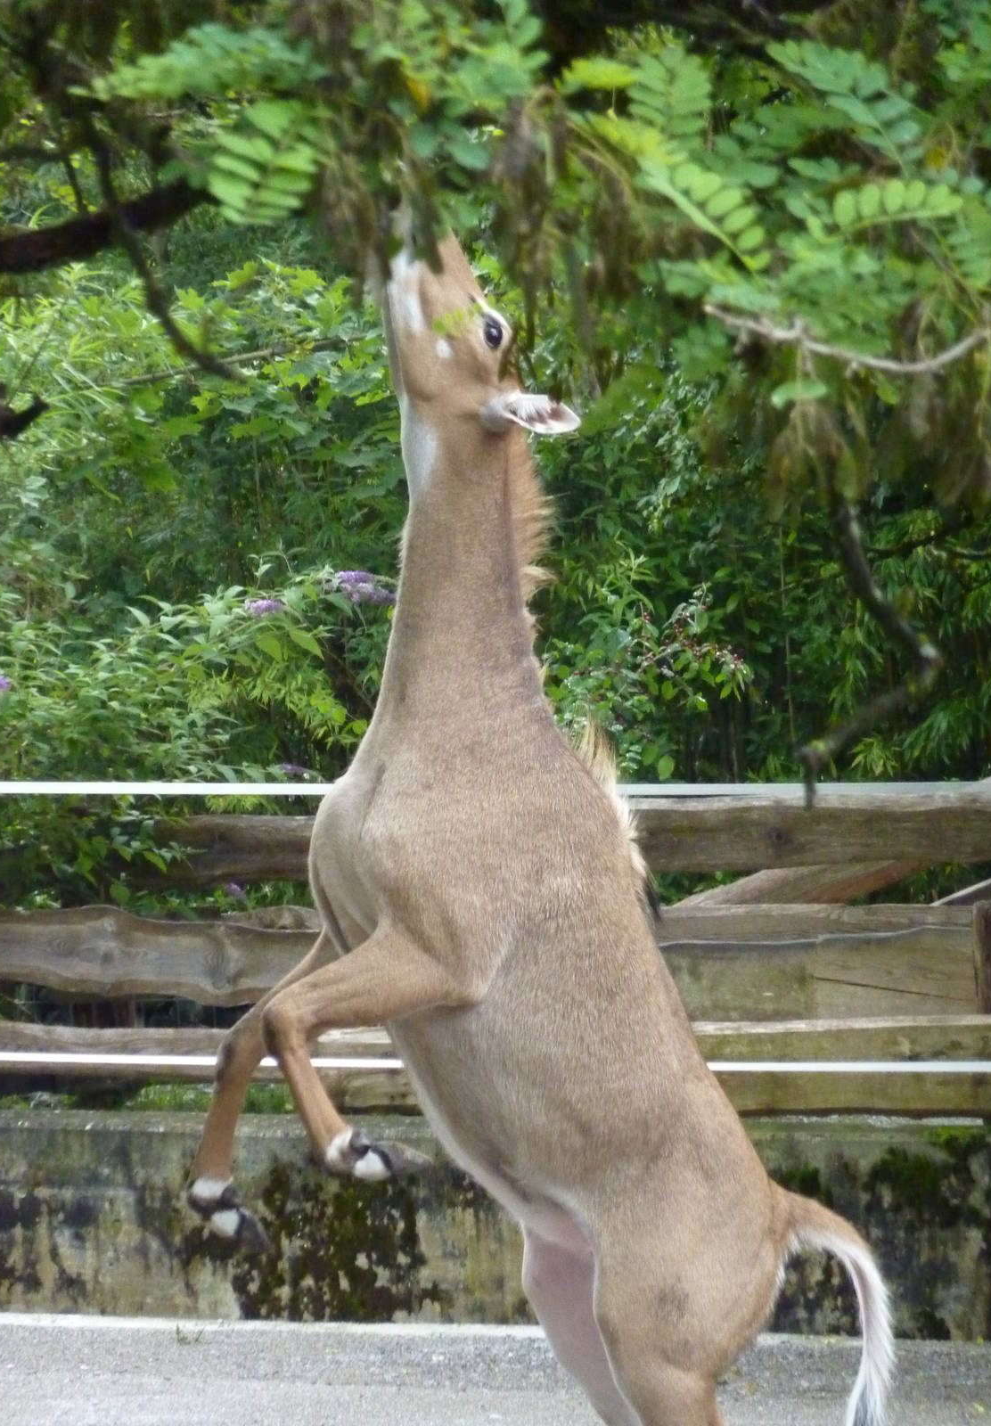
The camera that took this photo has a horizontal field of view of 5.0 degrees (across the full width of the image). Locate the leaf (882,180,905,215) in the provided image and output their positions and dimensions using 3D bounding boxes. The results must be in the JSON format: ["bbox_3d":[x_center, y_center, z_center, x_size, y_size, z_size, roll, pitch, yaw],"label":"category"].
[{"bbox_3d":[0.488,-0.631,14.000,0.029,0.044,0.015,0,1,0],"label":"leaf"}]

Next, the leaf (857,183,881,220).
[{"bbox_3d":[0.457,-0.625,14.000,0.030,0.045,0.015,0,1,0],"label":"leaf"}]

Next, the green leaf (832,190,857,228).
[{"bbox_3d":[0.427,-0.616,14.000,0.030,0.046,0.015,0,1,0],"label":"green leaf"}]

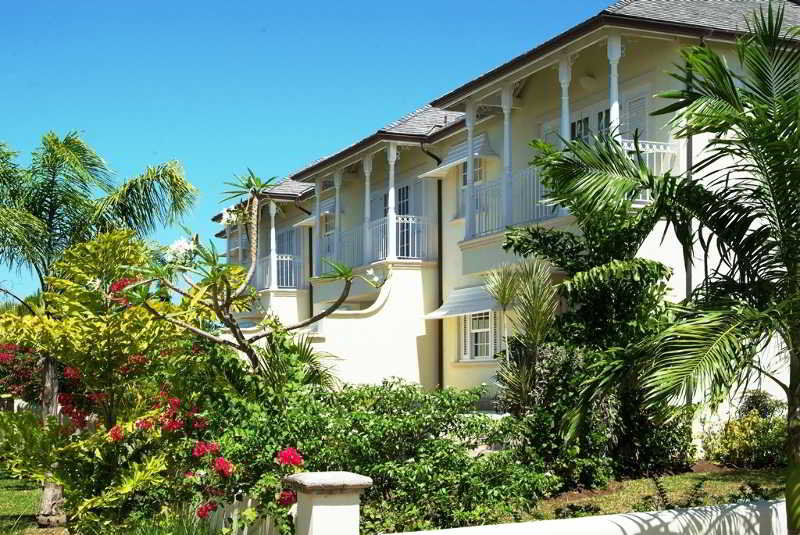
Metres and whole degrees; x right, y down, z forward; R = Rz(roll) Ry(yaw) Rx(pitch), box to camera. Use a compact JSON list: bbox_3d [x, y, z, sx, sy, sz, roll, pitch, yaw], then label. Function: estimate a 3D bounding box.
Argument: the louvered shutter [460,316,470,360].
[{"bbox_3d":[1.403,1.473,25.662,0.060,1.080,0.440,2,-6,-22],"label":"louvered shutter"}]

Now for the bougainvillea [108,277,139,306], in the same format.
[{"bbox_3d":[-2.697,0.234,11.500,0.290,0.290,0.220,0,-5,0],"label":"bougainvillea"}]

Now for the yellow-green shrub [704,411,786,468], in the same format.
[{"bbox_3d":[5.365,2.508,17.637,1.250,0.860,1.000,2,-6,-22],"label":"yellow-green shrub"}]

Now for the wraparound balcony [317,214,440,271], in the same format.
[{"bbox_3d":[-0.695,-0.366,28.752,1.230,1.091,5.618,2,-6,-22],"label":"wraparound balcony"}]

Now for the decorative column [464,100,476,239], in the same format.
[{"bbox_3d":[1.335,-1.831,22.534,0.180,2.675,0.180,2,-6,-22],"label":"decorative column"}]

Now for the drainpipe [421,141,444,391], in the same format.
[{"bbox_3d":[0.726,0.246,26.272,0.560,6.153,0.200,2,-6,-22],"label":"drainpipe"}]

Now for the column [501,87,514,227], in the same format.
[{"bbox_3d":[1.930,-1.964,21.084,0.180,2.675,0.180,2,-6,-22],"label":"column"}]

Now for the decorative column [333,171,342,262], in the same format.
[{"bbox_3d":[-1.591,-1.190,30.222,0.170,2.700,0.170,2,-6,-22],"label":"decorative column"}]

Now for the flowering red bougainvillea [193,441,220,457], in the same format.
[{"bbox_3d":[-1.855,1.735,11.300,0.270,0.160,0.220,1,-5,-9],"label":"flowering red bougainvillea"}]

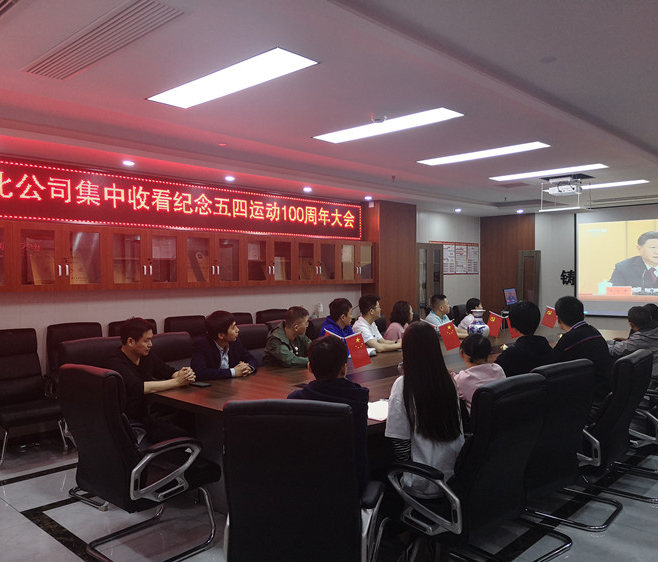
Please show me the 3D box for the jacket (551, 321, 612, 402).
[{"bbox_3d":[1.646,0.602,3.913,0.520,0.660,0.420,-1,1,-38],"label":"jacket"}]

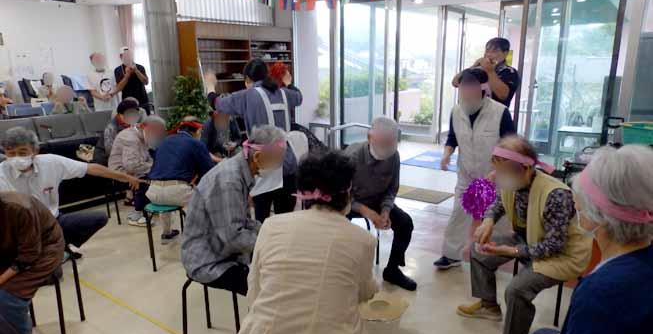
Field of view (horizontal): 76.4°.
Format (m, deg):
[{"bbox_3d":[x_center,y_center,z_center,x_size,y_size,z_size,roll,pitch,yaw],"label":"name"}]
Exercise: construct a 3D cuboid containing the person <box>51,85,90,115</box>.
[{"bbox_3d":[-3.903,-0.592,6.328,0.500,1.260,0.600,-6,14,-19],"label":"person"}]

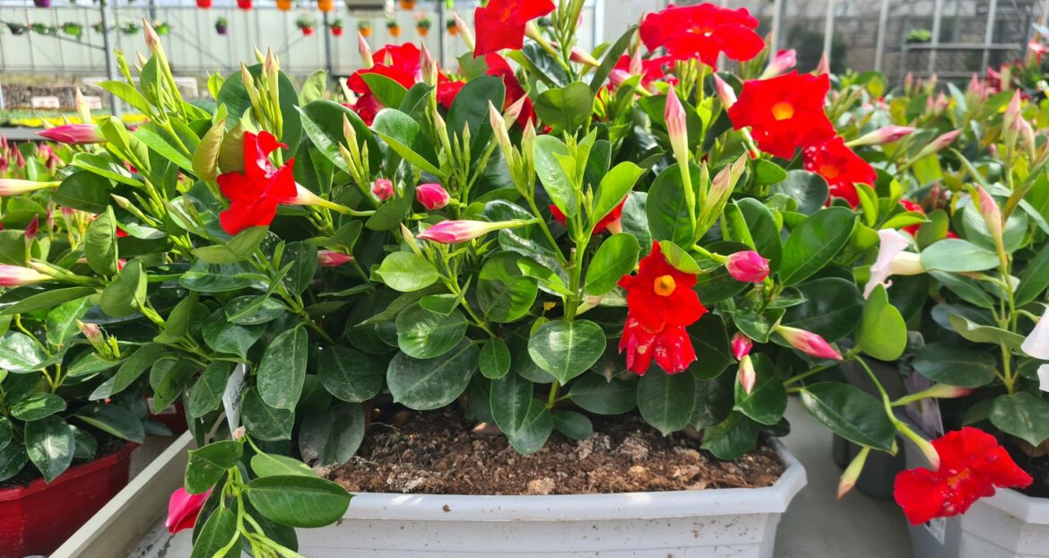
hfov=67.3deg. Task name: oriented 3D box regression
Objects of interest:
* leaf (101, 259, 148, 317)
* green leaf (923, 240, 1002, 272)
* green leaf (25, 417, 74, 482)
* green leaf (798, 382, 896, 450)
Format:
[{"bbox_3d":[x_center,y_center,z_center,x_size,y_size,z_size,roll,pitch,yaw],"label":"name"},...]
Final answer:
[{"bbox_3d":[-0.297,0.006,0.585,0.034,0.046,0.016,-33,-25,30],"label":"leaf"},{"bbox_3d":[0.343,-0.018,0.620,0.064,0.012,0.037,5,42,-8],"label":"green leaf"},{"bbox_3d":[-0.506,0.180,0.840,0.056,0.080,0.018,-6,-29,-13],"label":"green leaf"},{"bbox_3d":[0.245,0.105,0.600,0.085,0.016,0.042,35,38,11],"label":"green leaf"}]

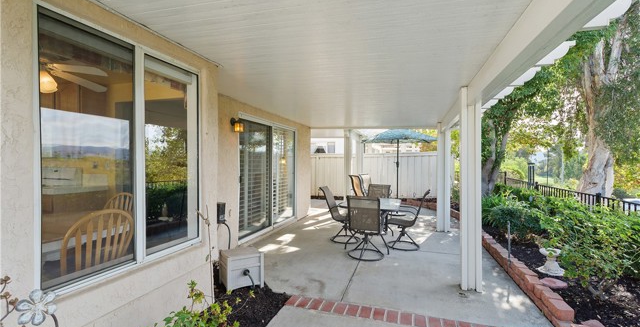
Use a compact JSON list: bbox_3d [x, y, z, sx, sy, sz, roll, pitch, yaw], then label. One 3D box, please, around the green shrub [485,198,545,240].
[{"bbox_3d":[3.380,0.962,5.030,0.840,0.650,0.860,0,0,18],"label":"green shrub"}]

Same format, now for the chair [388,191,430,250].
[{"bbox_3d":[1.452,0.905,4.667,0.690,0.910,0.570,0,0,19],"label":"chair"}]

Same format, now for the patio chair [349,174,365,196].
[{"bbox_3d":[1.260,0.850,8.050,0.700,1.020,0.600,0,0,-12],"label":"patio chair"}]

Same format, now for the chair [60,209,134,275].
[{"bbox_3d":[-1.730,0.803,2.010,0.530,0.960,0.470,0,0,16],"label":"chair"}]

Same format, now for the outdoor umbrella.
[{"bbox_3d":[2.570,0.110,9.200,2.500,2.500,2.500,0,0,18],"label":"outdoor umbrella"}]

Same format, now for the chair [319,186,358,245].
[{"bbox_3d":[0.393,0.905,5.080,0.690,0.910,0.570,0,0,18],"label":"chair"}]

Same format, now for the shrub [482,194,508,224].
[{"bbox_3d":[3.620,0.944,5.950,0.660,0.610,0.680,0,0,18],"label":"shrub"}]

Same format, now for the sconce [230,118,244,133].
[{"bbox_3d":[-1.265,-0.580,4.350,0.200,0.215,0.130,0,0,18],"label":"sconce"}]

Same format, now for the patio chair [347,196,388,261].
[{"bbox_3d":[0.690,0.905,4.160,0.570,0.910,0.690,0,0,14],"label":"patio chair"}]

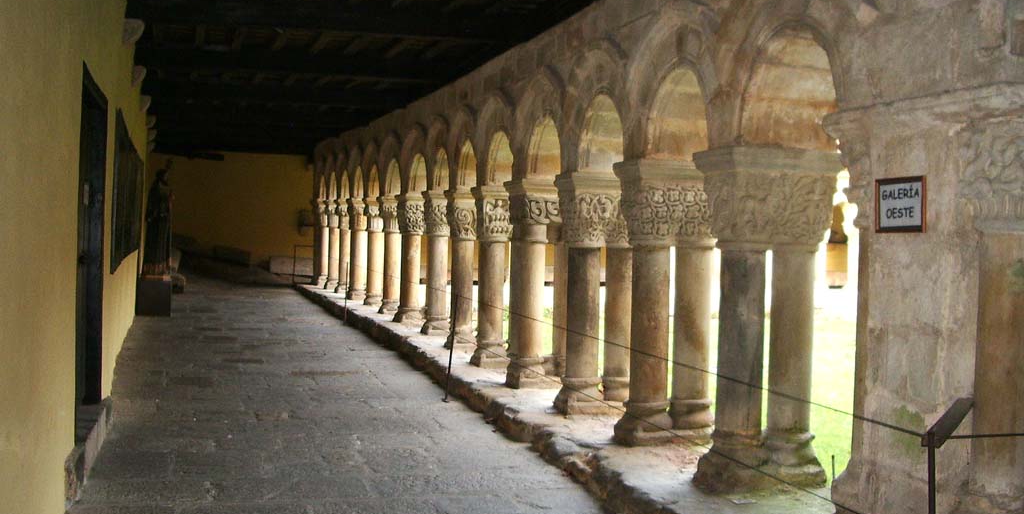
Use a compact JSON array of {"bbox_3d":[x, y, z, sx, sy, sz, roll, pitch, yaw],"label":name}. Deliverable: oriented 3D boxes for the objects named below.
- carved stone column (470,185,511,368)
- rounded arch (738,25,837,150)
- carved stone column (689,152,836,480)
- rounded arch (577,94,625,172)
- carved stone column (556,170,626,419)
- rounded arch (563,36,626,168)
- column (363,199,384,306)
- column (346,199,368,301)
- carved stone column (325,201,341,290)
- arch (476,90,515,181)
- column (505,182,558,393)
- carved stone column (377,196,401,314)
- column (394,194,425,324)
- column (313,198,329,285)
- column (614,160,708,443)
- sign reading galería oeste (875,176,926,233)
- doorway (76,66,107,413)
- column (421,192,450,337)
[{"bbox_3d":[-0.073,0.193,10.569,0.605,1.786,0.434,1,1,-16],"label":"carved stone column"},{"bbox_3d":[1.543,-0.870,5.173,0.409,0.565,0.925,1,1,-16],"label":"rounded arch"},{"bbox_3d":[1.349,0.328,5.659,0.605,1.804,0.434,1,1,-16],"label":"carved stone column"},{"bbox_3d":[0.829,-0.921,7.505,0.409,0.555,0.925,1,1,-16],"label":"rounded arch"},{"bbox_3d":[0.693,0.286,8.131,0.633,1.850,0.419,1,1,-16],"label":"carved stone column"},{"bbox_3d":[0.836,-1.105,7.550,0.409,0.915,1.188,1,1,-16],"label":"rounded arch"},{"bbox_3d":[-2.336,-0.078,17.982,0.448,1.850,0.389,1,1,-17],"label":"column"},{"bbox_3d":[-2.726,-0.130,19.358,0.605,1.823,0.434,1,1,-16],"label":"column"},{"bbox_3d":[-3.682,-0.254,21.665,0.419,1.850,0.380,1,1,-17],"label":"carved stone column"},{"bbox_3d":[0.076,-1.137,9.947,0.511,0.873,1.383,1,1,-16],"label":"arch"},{"bbox_3d":[0.311,0.231,9.190,0.605,1.796,0.434,1,1,-16],"label":"column"},{"bbox_3d":[-1.769,-0.024,16.335,0.605,1.796,0.434,1,1,-16],"label":"carved stone column"},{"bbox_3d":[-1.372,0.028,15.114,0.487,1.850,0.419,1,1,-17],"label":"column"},{"bbox_3d":[-3.982,-0.310,22.768,0.605,1.876,0.434,1,1,-16],"label":"column"},{"bbox_3d":[1.039,0.298,6.955,0.633,1.850,0.419,1,1,-16],"label":"column"},{"bbox_3d":[1.502,-0.204,4.020,0.022,0.216,0.310,1,1,-16],"label":"sign reading galería oeste"},{"bbox_3d":[-2.919,-0.047,6.990,0.171,2.255,1.472,1,1,-16],"label":"doorway"},{"bbox_3d":[-0.821,0.074,13.235,0.605,1.787,0.434,1,1,-16],"label":"column"}]

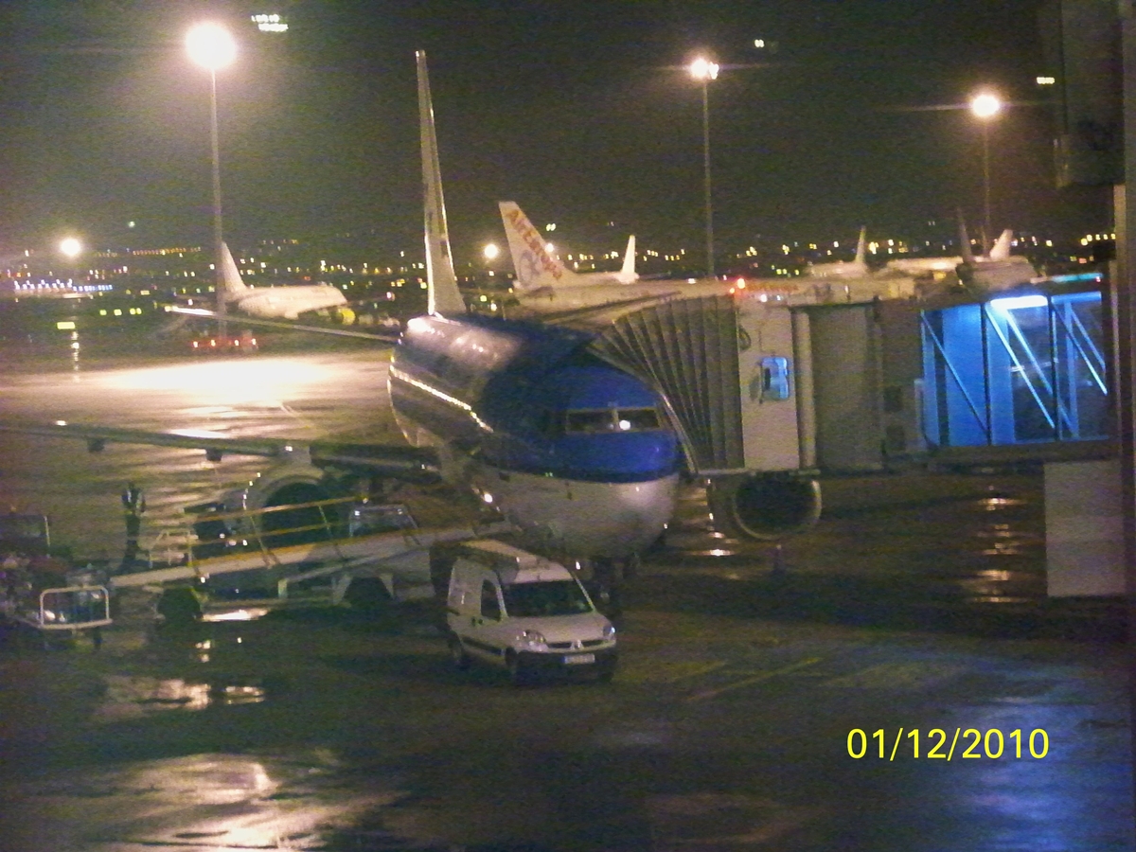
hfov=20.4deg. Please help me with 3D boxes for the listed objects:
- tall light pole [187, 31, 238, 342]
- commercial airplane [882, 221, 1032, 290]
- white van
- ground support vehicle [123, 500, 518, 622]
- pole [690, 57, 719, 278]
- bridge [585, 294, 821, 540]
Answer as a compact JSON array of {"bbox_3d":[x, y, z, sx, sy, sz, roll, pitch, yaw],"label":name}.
[{"bbox_3d":[-35.811,-24.341,322.094,2.900,30.600,2.900,-2,3,0],"label":"tall light pole"},{"bbox_3d":[86.650,-39.566,699.057,35.000,12.000,34.000,-2,3,-6],"label":"commercial airplane"},{"bbox_3d":[-0.656,3.086,51.434,1.700,1.860,4.050,-3,3,-21],"label":"white van"},{"bbox_3d":[-4.886,2.571,60.111,7.600,2.360,2.100,-3,3,-7],"label":"ground support vehicle"},{"bbox_3d":[16.742,-29.008,379.029,2.800,30.000,2.800,-2,3,0],"label":"pole"},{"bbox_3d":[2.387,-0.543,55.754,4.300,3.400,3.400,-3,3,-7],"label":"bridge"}]

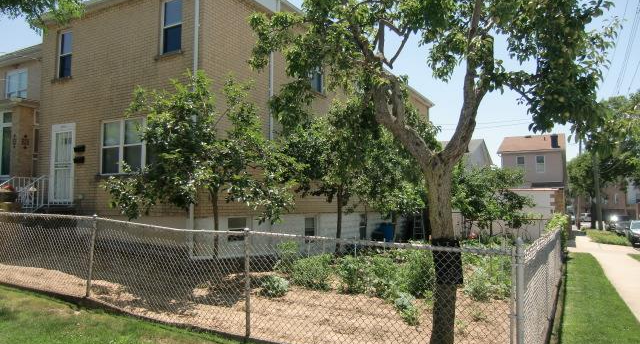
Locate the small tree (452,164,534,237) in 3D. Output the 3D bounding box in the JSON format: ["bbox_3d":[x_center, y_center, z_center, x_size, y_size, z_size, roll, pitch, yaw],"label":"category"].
[{"bbox_3d":[8.212,1.566,21.000,3.700,3.831,3.500,1,-4,0],"label":"small tree"}]

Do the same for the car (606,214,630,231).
[{"bbox_3d":[29.112,4.891,43.615,1.850,1.650,4.700,-2,-5,30],"label":"car"}]

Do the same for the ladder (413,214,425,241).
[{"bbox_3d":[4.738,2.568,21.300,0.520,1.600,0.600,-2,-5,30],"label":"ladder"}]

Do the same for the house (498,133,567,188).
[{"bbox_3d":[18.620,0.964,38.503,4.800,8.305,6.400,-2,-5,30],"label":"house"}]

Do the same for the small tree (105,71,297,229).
[{"bbox_3d":[-2.182,0.167,8.100,3.400,4.032,3.100,1,-4,0],"label":"small tree"}]

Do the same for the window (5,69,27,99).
[{"bbox_3d":[-9.781,-2.836,14.300,1.500,1.000,0.120,-2,-5,30],"label":"window"}]

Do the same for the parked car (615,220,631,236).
[{"bbox_3d":[23.885,4.176,34.579,1.800,1.500,4.600,-2,-5,30],"label":"parked car"}]

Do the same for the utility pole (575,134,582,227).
[{"bbox_3d":[29.409,0.905,50.366,0.300,10.500,0.300,1,-4,0],"label":"utility pole"}]

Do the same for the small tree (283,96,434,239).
[{"bbox_3d":[1.111,0.242,12.800,4.200,4.824,3.700,1,-4,0],"label":"small tree"}]

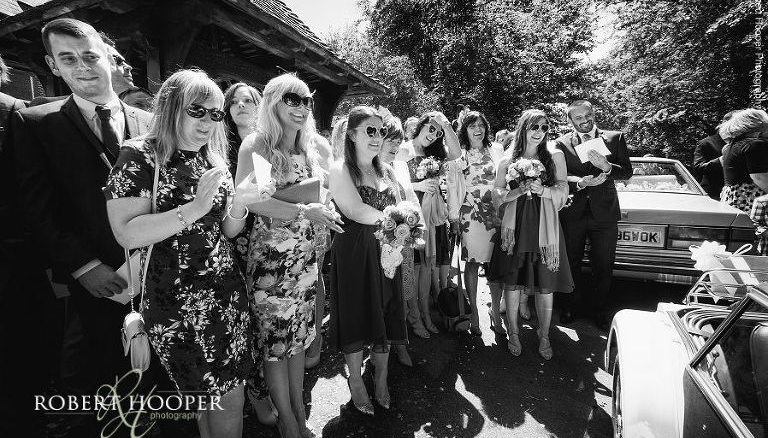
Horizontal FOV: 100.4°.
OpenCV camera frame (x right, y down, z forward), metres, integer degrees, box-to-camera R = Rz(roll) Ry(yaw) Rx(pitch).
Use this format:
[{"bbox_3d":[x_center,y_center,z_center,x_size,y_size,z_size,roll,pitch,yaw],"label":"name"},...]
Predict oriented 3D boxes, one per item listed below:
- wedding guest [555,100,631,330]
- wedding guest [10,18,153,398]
[{"bbox_3d":[1.675,-0.017,2.571,0.560,1.810,0.460,5,10,33],"label":"wedding guest"},{"bbox_3d":[-1.040,0.250,1.240,0.350,1.830,0.500,4,9,30],"label":"wedding guest"}]

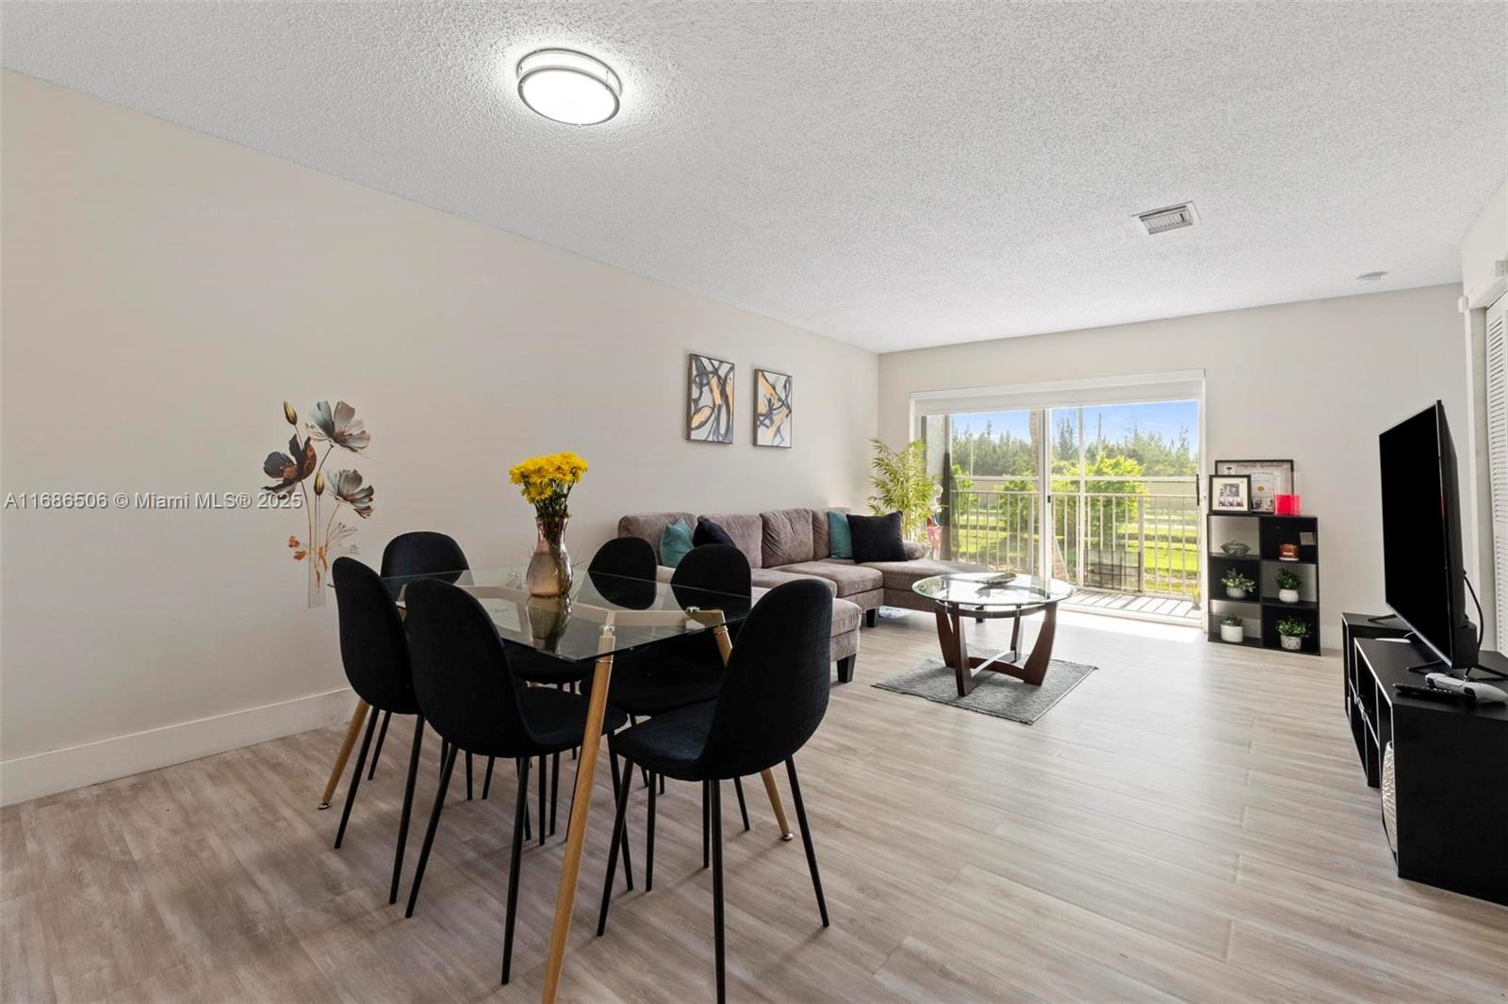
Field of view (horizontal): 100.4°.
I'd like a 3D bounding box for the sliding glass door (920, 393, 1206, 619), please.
[{"bbox_3d":[2.499,-0.024,5.499,2.333,1.980,0.100,1,2,44],"label":"sliding glass door"}]

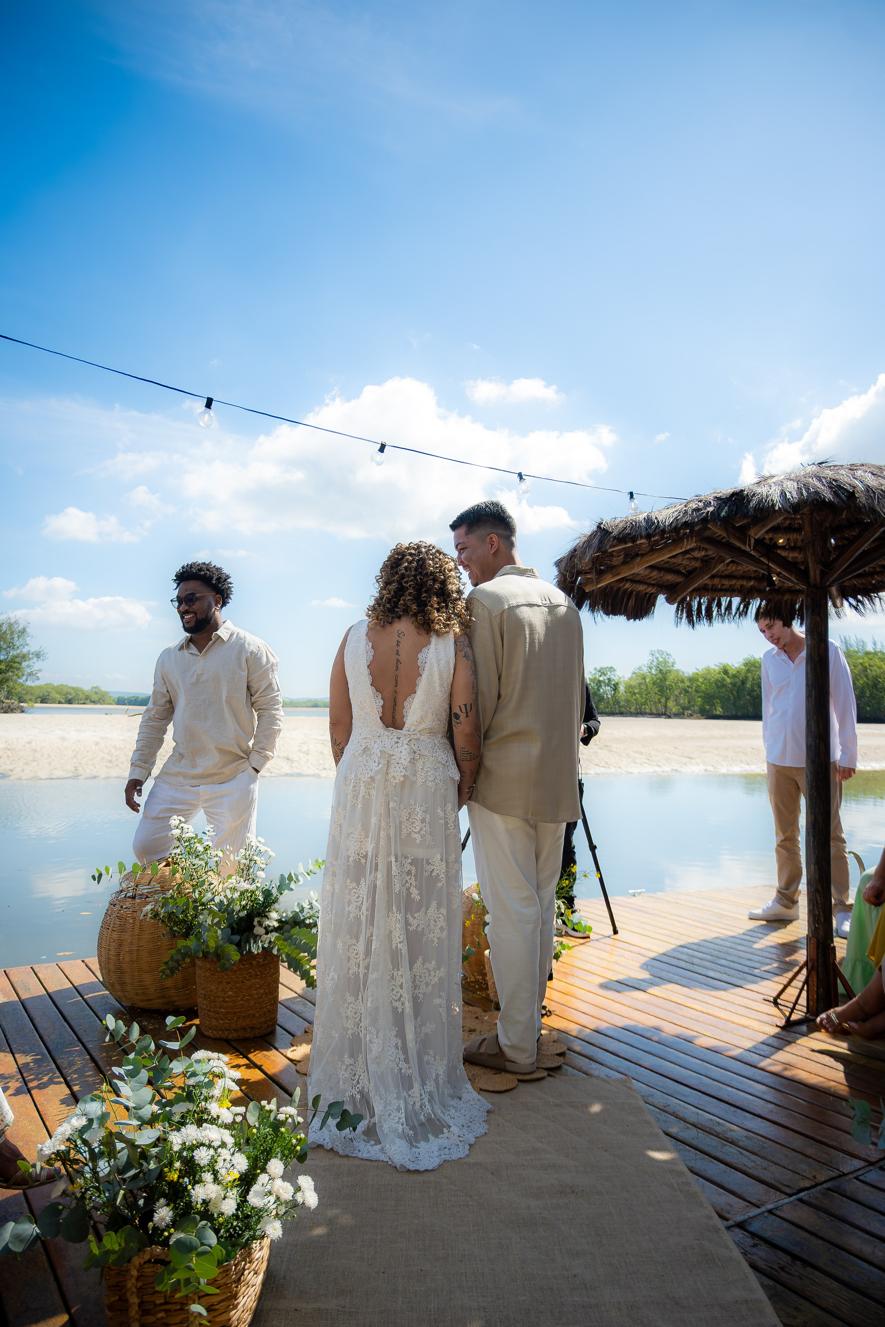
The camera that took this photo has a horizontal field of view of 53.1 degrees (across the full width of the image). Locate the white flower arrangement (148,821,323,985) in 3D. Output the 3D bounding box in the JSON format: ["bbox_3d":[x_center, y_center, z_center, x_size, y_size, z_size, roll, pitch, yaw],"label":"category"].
[{"bbox_3d":[-0.727,0.835,3.120,0.620,0.560,0.520,0,-3,0],"label":"white flower arrangement"}]

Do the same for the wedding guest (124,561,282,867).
[{"bbox_3d":[-1.030,0.430,3.780,0.660,1.750,0.420,-1,-3,16],"label":"wedding guest"}]

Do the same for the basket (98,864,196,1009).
[{"bbox_3d":[-1.055,1.052,3.450,0.570,0.480,0.570,0,-3,0],"label":"basket"}]

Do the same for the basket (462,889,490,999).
[{"bbox_3d":[0.235,1.090,3.680,0.480,0.430,0.480,0,-3,0],"label":"basket"}]

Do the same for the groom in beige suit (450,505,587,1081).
[{"bbox_3d":[0.240,0.380,2.830,0.500,1.770,0.360,2,-3,-33],"label":"groom in beige suit"}]

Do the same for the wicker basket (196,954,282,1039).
[{"bbox_3d":[-0.720,1.140,3.120,0.295,0.275,0.295,0,-3,0],"label":"wicker basket"}]

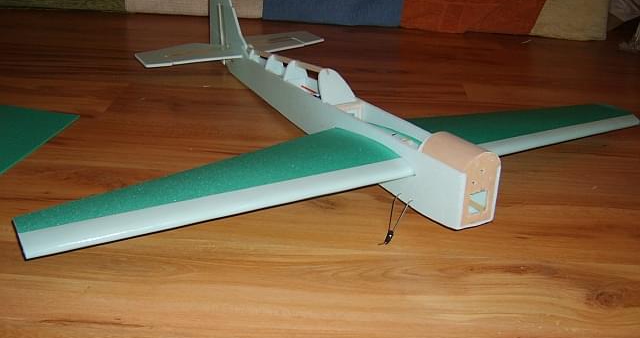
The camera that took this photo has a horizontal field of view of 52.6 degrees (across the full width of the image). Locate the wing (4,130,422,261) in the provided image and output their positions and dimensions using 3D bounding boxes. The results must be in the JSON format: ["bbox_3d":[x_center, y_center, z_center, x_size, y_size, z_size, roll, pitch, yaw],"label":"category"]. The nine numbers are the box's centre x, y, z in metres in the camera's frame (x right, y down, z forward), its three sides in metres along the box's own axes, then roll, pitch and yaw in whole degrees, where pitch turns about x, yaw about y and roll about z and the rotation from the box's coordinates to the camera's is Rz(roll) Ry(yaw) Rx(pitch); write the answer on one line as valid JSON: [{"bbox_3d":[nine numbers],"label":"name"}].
[{"bbox_3d":[-0.145,0.010,0.933,0.546,0.036,0.226,-11,29,-29],"label":"wing"}]

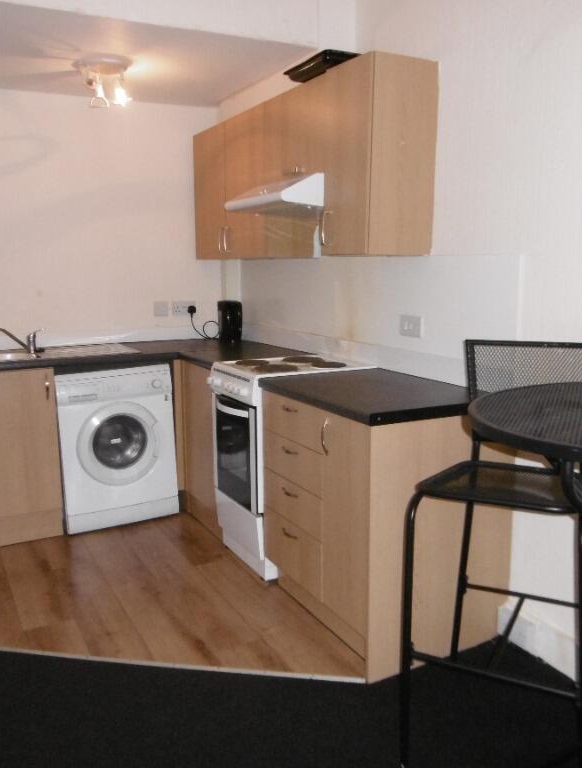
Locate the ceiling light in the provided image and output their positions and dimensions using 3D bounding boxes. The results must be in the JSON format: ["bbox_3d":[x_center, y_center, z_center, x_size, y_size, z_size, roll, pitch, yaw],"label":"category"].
[{"bbox_3d":[-0.962,-1.548,3.665,0.290,0.220,0.290,-5,11,-27],"label":"ceiling light"}]

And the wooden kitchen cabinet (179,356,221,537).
[{"bbox_3d":[-0.451,0.315,3.674,0.025,0.822,0.555,-5,11,-27],"label":"wooden kitchen cabinet"}]

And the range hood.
[{"bbox_3d":[0.043,-0.861,3.255,0.490,0.130,0.610,-5,11,-27],"label":"range hood"}]

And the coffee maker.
[{"bbox_3d":[-0.374,-0.383,4.353,0.150,0.253,0.175,-1,10,-5],"label":"coffee maker"}]

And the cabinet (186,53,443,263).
[{"bbox_3d":[-0.010,-0.999,3.549,0.298,0.730,1.930,-5,11,-27],"label":"cabinet"}]

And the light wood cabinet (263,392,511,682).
[{"bbox_3d":[0.344,0.483,2.778,0.609,0.875,0.789,-5,11,-27],"label":"light wood cabinet"}]

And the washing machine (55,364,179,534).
[{"bbox_3d":[-1.032,0.301,4.009,0.597,0.848,0.560,-5,11,-27],"label":"washing machine"}]

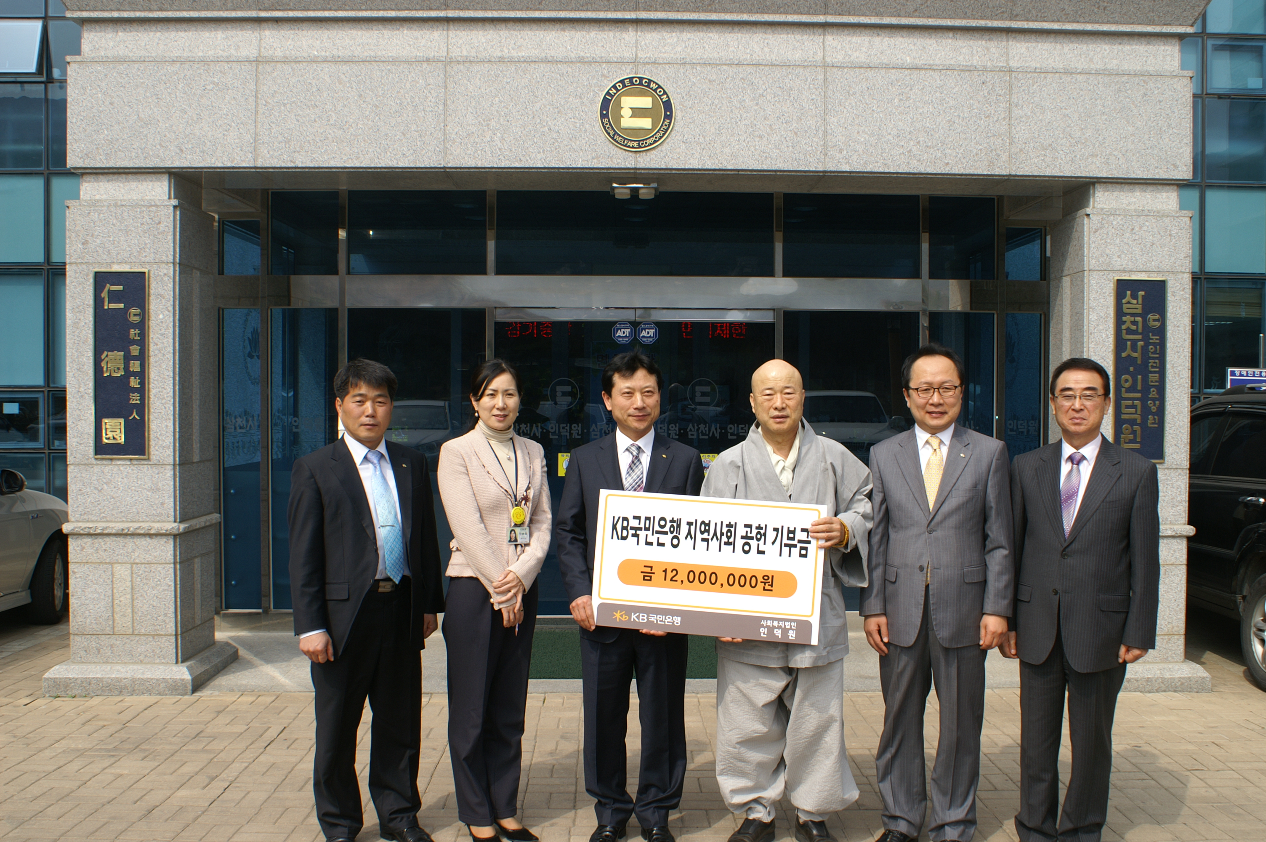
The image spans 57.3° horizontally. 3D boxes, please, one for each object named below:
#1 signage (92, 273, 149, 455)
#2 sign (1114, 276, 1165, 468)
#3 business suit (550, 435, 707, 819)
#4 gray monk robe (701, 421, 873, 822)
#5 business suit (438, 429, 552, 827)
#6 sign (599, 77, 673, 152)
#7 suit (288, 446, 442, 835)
[{"bbox_3d":[-2.675,-0.295,6.060,0.278,0.985,0.040,0,1,-2],"label":"signage"},{"bbox_3d":[2.706,-0.272,6.190,0.278,0.985,0.040,0,1,-2],"label":"sign"},{"bbox_3d":[-0.009,0.716,3.970,0.520,1.375,0.370,0,1,-6],"label":"business suit"},{"bbox_3d":[0.523,0.682,3.940,0.580,1.385,0.460,0,1,5],"label":"gray monk robe"},{"bbox_3d":[-0.486,0.726,4.070,0.420,1.390,0.320,-1,2,-32],"label":"business suit"},{"bbox_3d":[0.023,-1.615,6.100,0.395,0.395,0.040,0,1,-2],"label":"sign"},{"bbox_3d":[-0.913,0.740,3.970,0.500,1.385,0.330,0,1,-28],"label":"suit"}]

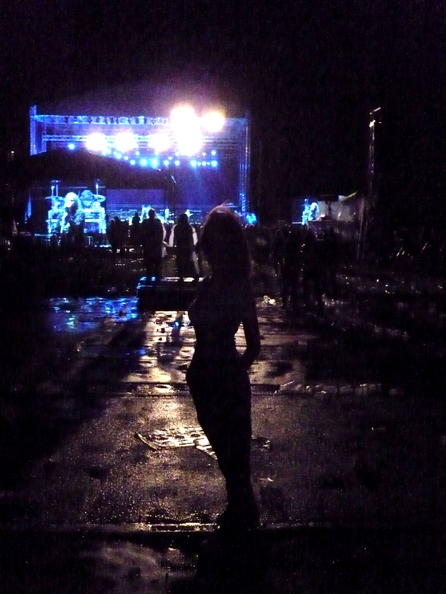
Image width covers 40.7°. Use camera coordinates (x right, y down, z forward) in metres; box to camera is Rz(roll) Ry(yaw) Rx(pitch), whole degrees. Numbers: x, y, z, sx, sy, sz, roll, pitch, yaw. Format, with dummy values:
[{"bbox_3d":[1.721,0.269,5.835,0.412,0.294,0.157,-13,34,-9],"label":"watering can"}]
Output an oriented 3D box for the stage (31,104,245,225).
[{"bbox_3d":[-7.220,-11.194,54.465,18.500,11.000,9.000,0,6,-3],"label":"stage"}]

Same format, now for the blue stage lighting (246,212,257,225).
[{"bbox_3d":[2.370,-6.530,50.000,0.800,1.000,0.600,0,6,0],"label":"blue stage lighting"}]

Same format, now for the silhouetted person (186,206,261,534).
[{"bbox_3d":[0.005,0.389,3.020,0.400,1.640,0.290,5,8,41],"label":"silhouetted person"}]

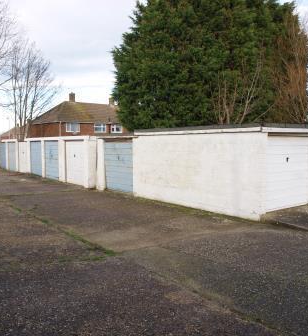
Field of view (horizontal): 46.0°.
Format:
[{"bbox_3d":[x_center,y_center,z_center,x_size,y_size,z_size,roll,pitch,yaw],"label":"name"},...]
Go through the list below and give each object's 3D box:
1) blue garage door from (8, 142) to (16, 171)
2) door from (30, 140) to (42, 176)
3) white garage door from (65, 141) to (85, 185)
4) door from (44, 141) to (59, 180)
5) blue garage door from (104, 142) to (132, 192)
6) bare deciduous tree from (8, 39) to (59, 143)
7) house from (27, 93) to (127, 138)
[{"bbox_3d":[-9.798,-0.758,25.200,0.140,2.000,2.080,-3,5,-37],"label":"blue garage door"},{"bbox_3d":[-6.510,-0.520,20.226,0.100,1.829,1.752,-3,5,-36],"label":"door"},{"bbox_3d":[-3.415,-0.201,15.925,0.100,1.856,1.874,-3,5,-36],"label":"white garage door"},{"bbox_3d":[-5.101,-0.379,18.234,0.100,1.838,1.781,-3,5,-36],"label":"door"},{"bbox_3d":[-1.266,-0.054,13.738,0.100,1.838,1.865,-3,5,-36],"label":"blue garage door"},{"bbox_3d":[-13.410,-7.321,40.009,5.500,12.700,5.300,-2,4,-18],"label":"bare deciduous tree"},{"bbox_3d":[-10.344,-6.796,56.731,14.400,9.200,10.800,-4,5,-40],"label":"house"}]

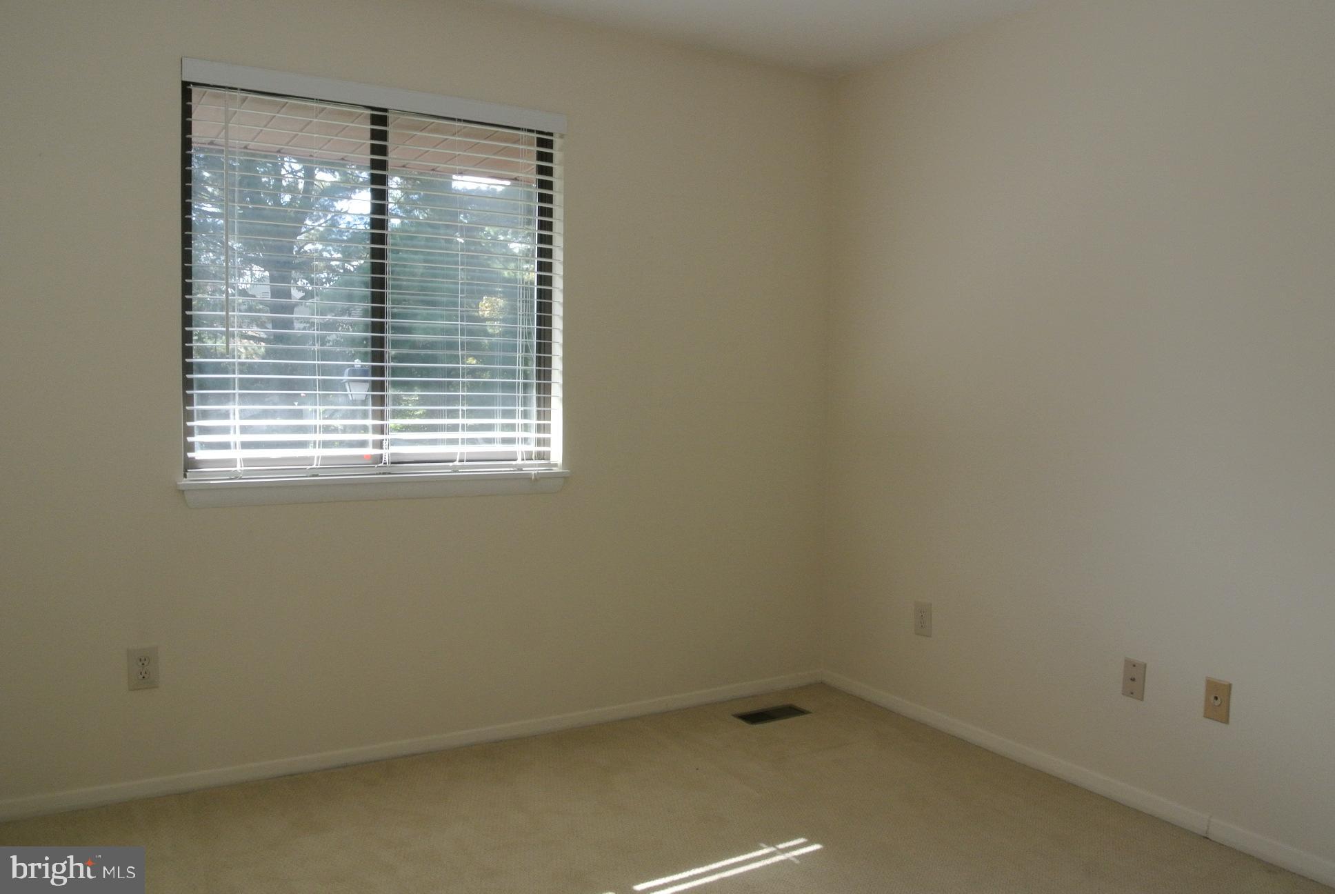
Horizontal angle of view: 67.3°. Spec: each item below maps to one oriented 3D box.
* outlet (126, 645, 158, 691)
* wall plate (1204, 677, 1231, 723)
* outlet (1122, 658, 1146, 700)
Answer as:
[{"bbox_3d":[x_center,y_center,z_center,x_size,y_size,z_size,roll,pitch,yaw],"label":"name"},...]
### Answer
[{"bbox_3d":[-1.507,0.636,2.882,0.076,0.119,0.007,-1,3,-30],"label":"outlet"},{"bbox_3d":[1.491,0.687,2.717,0.008,0.114,0.070,-1,3,-30],"label":"wall plate"},{"bbox_3d":[1.365,0.678,2.932,0.007,0.114,0.070,-1,3,-30],"label":"outlet"}]

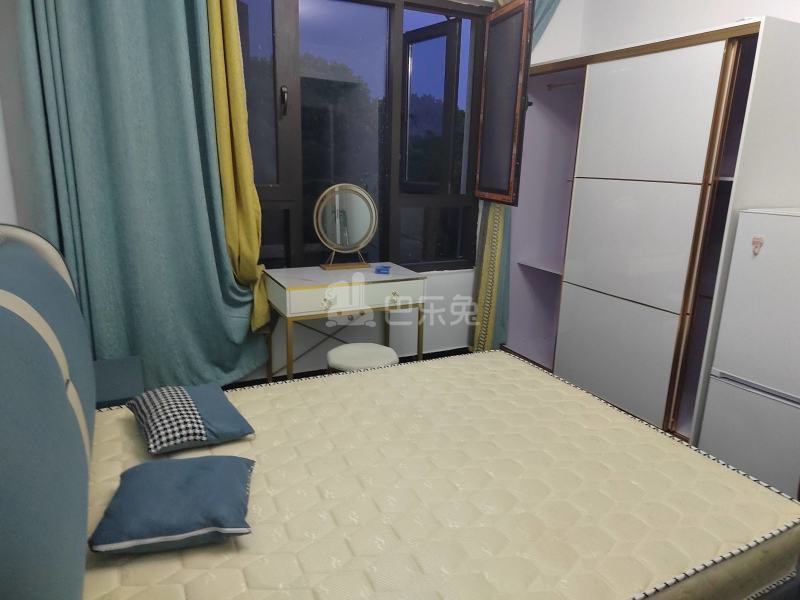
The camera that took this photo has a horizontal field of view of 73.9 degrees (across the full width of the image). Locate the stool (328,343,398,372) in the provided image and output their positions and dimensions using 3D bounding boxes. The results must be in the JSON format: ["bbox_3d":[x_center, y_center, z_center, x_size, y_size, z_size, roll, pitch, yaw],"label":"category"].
[{"bbox_3d":[-0.208,0.486,2.927,0.390,0.440,0.390,-5,15,-26],"label":"stool"}]

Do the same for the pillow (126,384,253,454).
[{"bbox_3d":[-0.759,0.411,1.910,0.350,0.125,0.380,-6,16,-30],"label":"pillow"}]

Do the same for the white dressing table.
[{"bbox_3d":[-0.325,0.219,3.174,0.811,0.758,0.494,-6,16,-26],"label":"white dressing table"}]

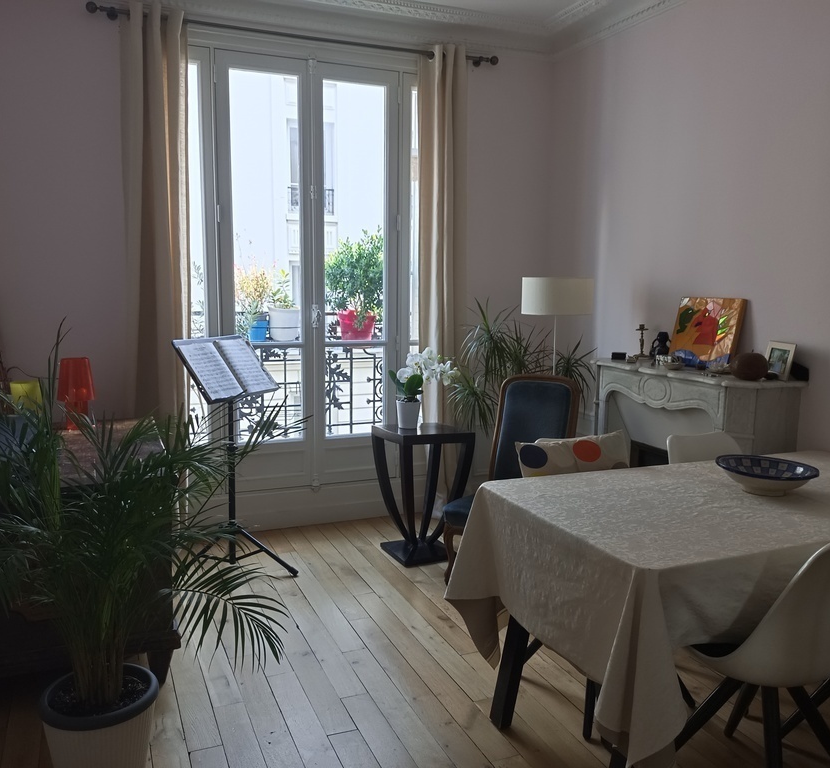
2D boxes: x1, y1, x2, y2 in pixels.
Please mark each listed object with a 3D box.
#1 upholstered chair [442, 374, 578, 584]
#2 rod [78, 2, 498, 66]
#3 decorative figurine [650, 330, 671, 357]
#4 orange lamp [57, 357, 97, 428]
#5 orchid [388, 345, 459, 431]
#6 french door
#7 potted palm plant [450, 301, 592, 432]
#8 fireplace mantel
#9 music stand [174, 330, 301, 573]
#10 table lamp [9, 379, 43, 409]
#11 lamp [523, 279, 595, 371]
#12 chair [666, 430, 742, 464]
[{"bbox_3d":[0.491,0.486,3.543,0.490,0.955,0.580,6,10,35],"label":"upholstered chair"},{"bbox_3d":[-0.537,-1.861,3.983,2.260,0.080,0.120,-3,9,-23],"label":"rod"},{"bbox_3d":[1.237,-0.186,3.726,0.130,0.160,0.090,6,10,35],"label":"decorative figurine"},{"bbox_3d":[-1.504,0.040,3.258,0.168,0.319,0.168,-3,9,-23],"label":"orange lamp"},{"bbox_3d":[0.049,0.012,3.891,0.376,0.410,0.220,0,8,0],"label":"orchid"},{"bbox_3d":[-0.604,-0.595,4.228,1.400,2.423,0.100,-3,9,-23],"label":"french door"},{"bbox_3d":[0.606,0.189,4.254,0.900,1.345,0.800,0,8,0],"label":"potted palm plant"},{"bbox_3d":[1.274,0.452,3.516,0.375,1.043,0.990,-3,9,-23],"label":"fireplace mantel"},{"bbox_3d":[-0.849,0.357,3.639,0.500,1.160,0.550,5,9,27],"label":"music stand"},{"bbox_3d":[-1.578,0.108,3.026,0.165,0.253,0.165,-3,9,-23],"label":"table lamp"},{"bbox_3d":[0.792,0.132,4.217,0.410,1.470,0.410,-3,9,-23],"label":"lamp"},{"bbox_3d":[1.191,0.659,2.812,0.480,0.830,0.540,-1,8,-13],"label":"chair"}]

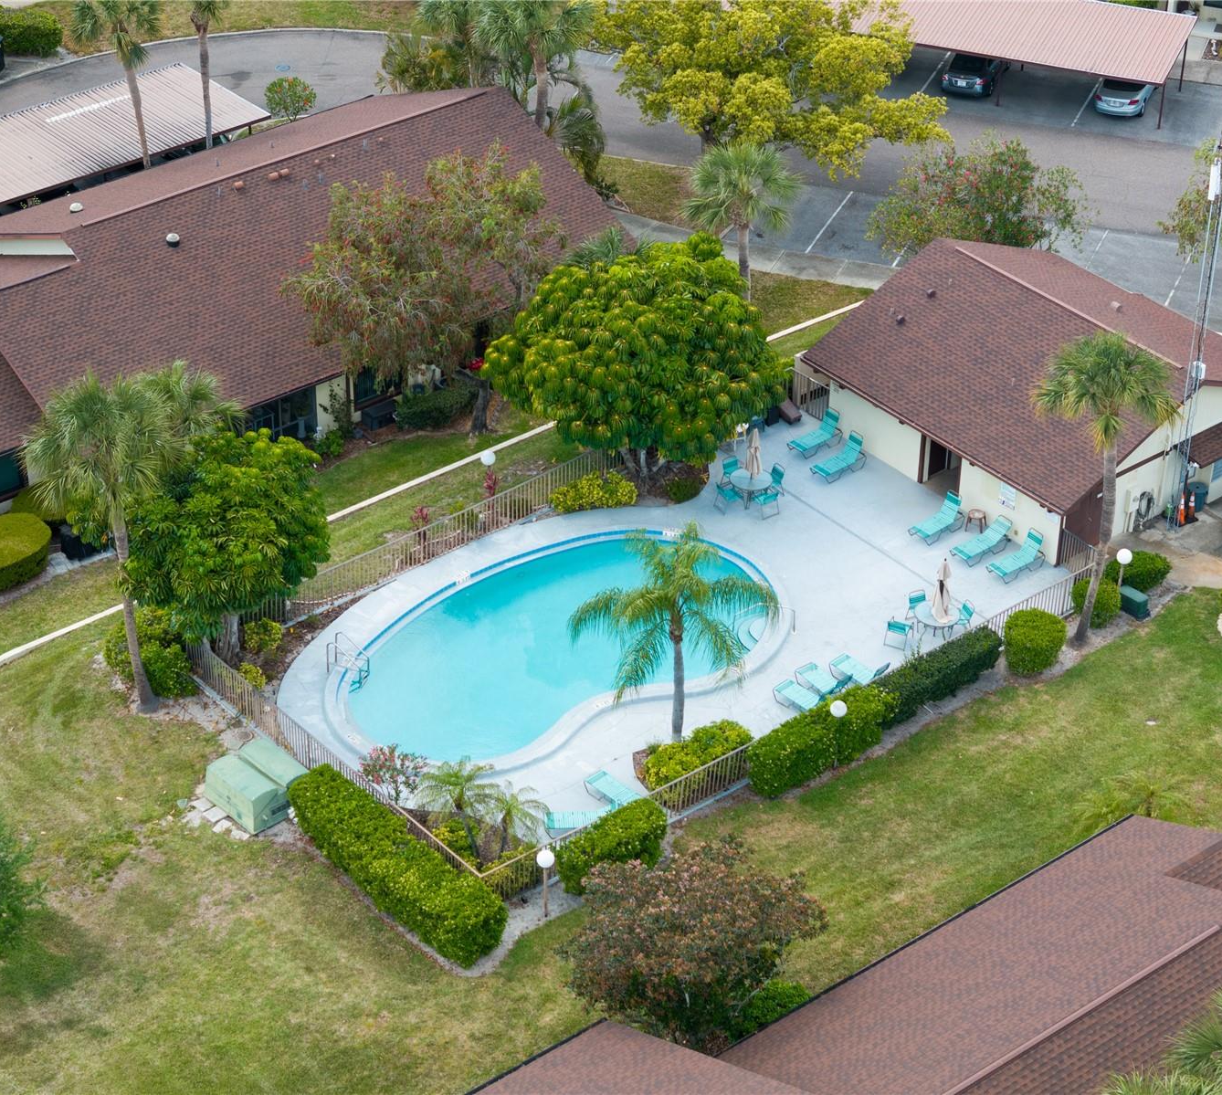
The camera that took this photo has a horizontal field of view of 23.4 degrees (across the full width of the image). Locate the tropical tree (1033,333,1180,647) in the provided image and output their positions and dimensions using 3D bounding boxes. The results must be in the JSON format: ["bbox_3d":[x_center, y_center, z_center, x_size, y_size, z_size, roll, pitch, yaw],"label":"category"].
[{"bbox_3d":[13.168,-1.438,80.260,3.950,9.600,3.900,1,34,2],"label":"tropical tree"}]

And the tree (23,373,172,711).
[{"bbox_3d":[-12.351,0.036,72.774,3.600,9.550,3.600,0,34,0],"label":"tree"}]

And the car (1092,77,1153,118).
[{"bbox_3d":[18.466,-16.728,104.872,1.820,1.450,4.750,11,36,16],"label":"car"}]

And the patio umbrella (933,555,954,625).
[{"bbox_3d":[8.629,1.313,77.186,0.520,2.500,0.520,0,34,0],"label":"patio umbrella"}]

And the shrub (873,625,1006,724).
[{"bbox_3d":[8.850,3.357,80.659,4.400,1.170,1.000,-26,42,-33],"label":"shrub"}]

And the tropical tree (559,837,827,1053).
[{"bbox_3d":[1.774,9.054,64.405,5.750,4.400,5.000,1,34,0],"label":"tropical tree"}]

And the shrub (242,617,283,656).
[{"bbox_3d":[-9.702,2.468,82.084,1.030,0.880,1.000,1,34,2],"label":"shrub"}]

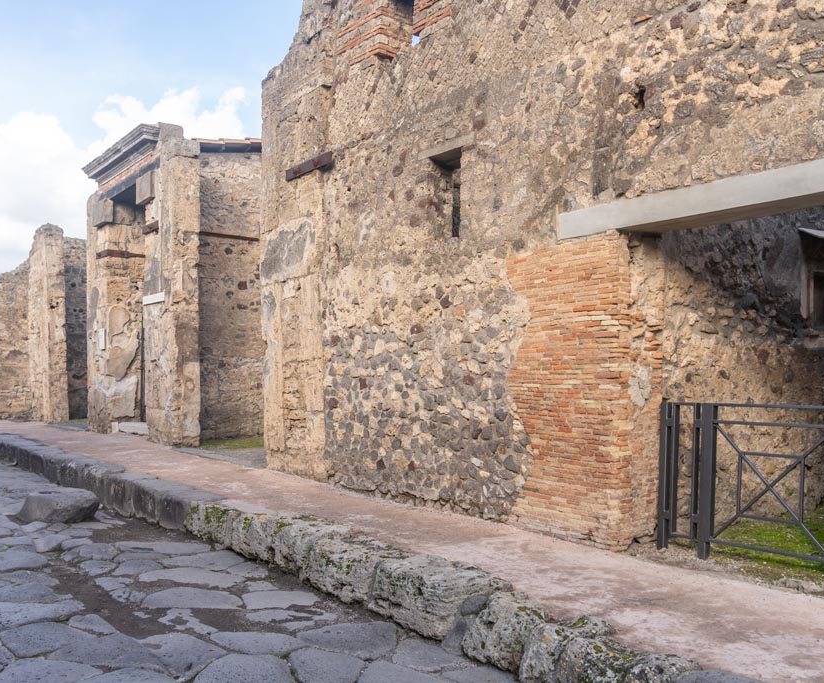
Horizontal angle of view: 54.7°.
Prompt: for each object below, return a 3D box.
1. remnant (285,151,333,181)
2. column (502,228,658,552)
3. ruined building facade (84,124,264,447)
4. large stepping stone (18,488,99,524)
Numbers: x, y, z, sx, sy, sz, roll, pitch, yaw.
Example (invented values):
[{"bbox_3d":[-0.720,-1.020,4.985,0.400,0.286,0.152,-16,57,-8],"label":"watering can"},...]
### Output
[{"bbox_3d":[-1.295,-2.200,10.072,0.100,0.136,1.147,1,-2,-37],"label":"remnant"},{"bbox_3d":[1.429,0.388,6.763,0.425,2.452,1.333,1,-2,-37],"label":"column"},{"bbox_3d":[-4.946,-0.921,16.793,2.400,5.742,5.520,1,-2,-37],"label":"ruined building facade"},{"bbox_3d":[-4.236,1.966,9.576,0.649,0.270,1.131,1,-2,-37],"label":"large stepping stone"}]

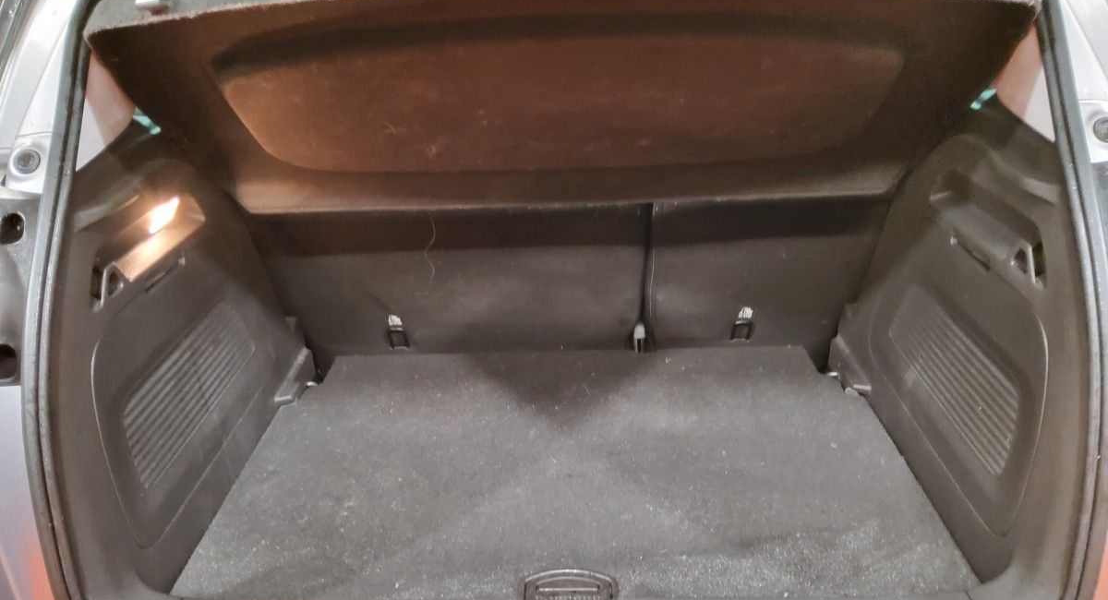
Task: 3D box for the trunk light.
[{"bbox_3d":[-0.539,-0.115,1.140,0.020,0.034,0.068,10,24,-3],"label":"trunk light"}]

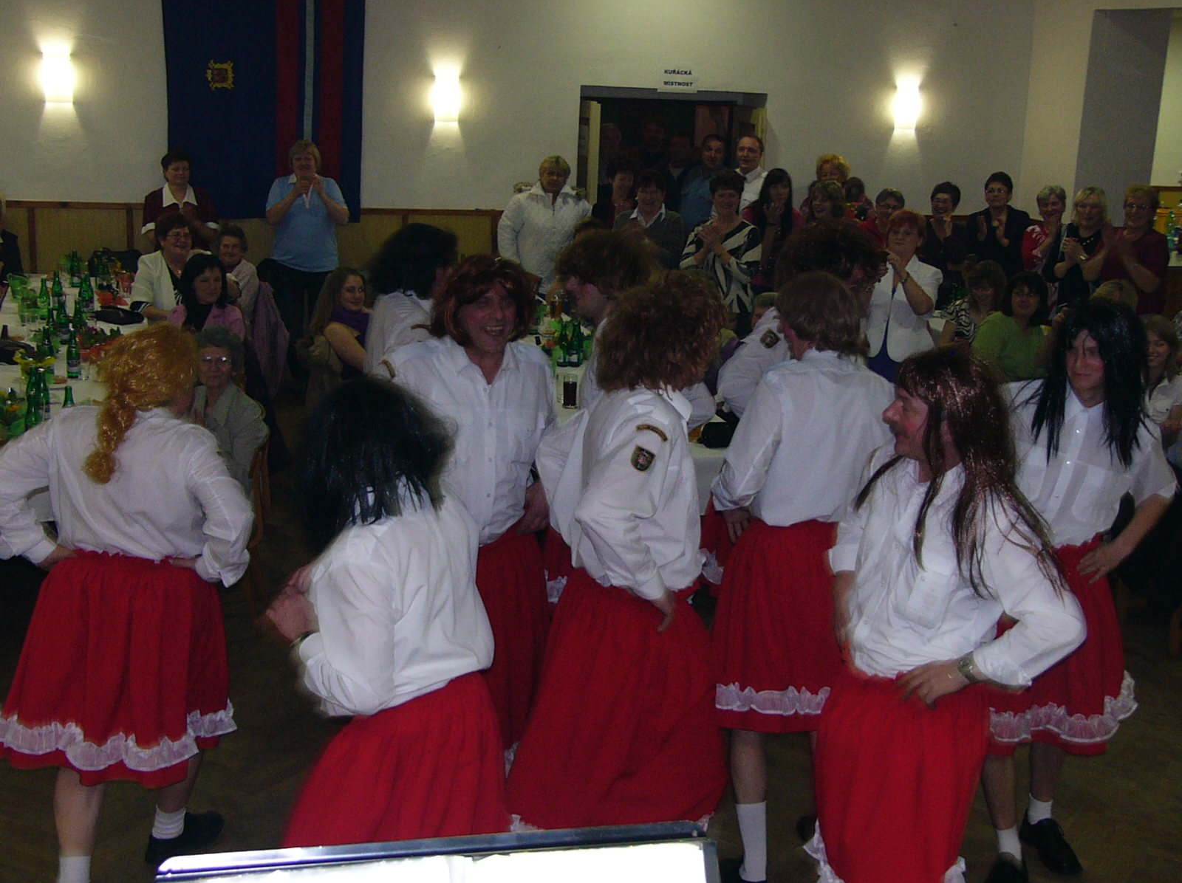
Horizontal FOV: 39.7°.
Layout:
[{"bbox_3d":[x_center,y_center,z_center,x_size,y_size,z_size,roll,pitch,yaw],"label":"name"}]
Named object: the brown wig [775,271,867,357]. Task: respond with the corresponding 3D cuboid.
[{"bbox_3d":[0.637,-0.355,4.550,0.250,0.240,0.220,-1,7,43],"label":"brown wig"}]

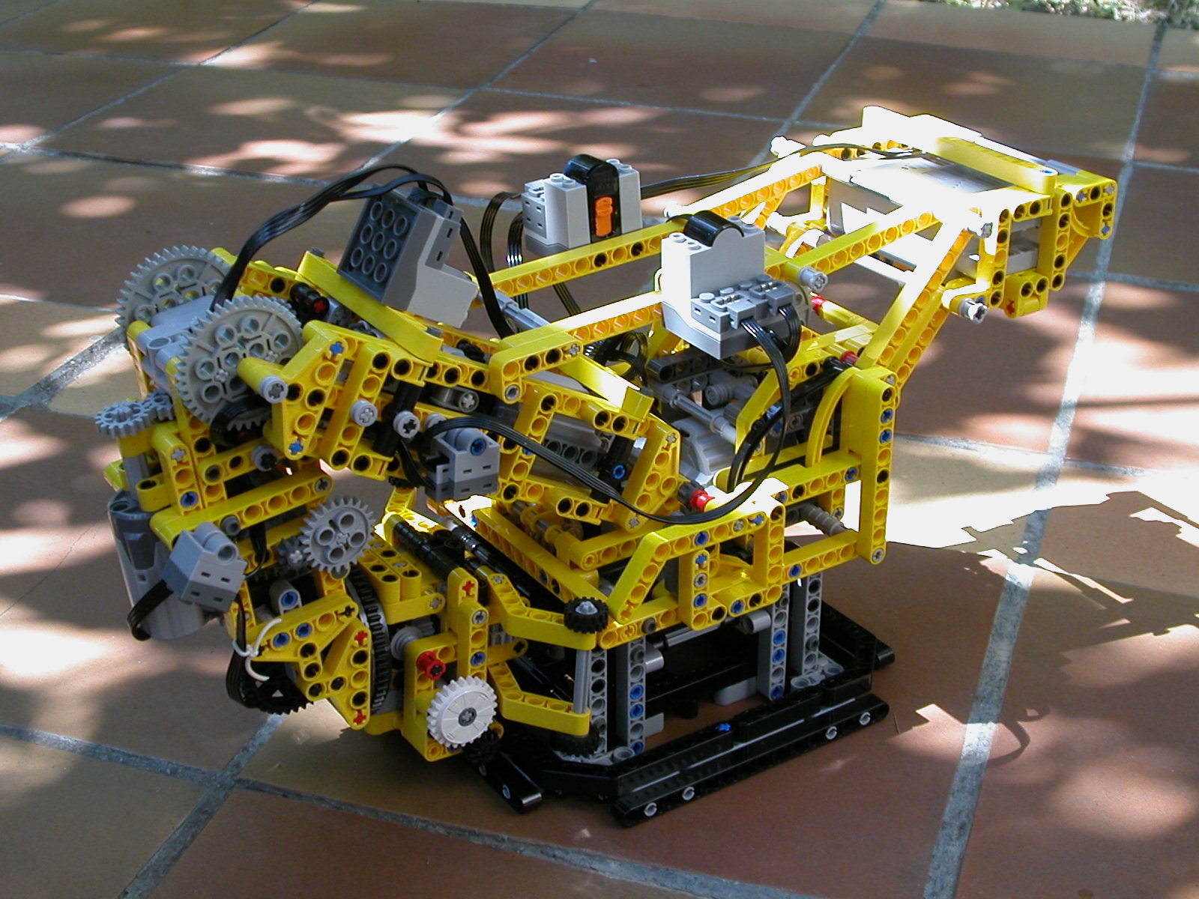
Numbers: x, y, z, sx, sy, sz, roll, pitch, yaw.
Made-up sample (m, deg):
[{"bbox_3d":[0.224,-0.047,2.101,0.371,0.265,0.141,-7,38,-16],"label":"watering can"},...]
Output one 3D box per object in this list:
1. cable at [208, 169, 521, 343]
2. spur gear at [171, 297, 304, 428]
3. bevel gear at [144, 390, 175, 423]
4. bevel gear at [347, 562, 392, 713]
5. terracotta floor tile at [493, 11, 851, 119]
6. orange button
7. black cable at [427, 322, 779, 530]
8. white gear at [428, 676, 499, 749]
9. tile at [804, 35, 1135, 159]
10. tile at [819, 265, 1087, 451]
[{"bbox_3d":[-0.075,-0.056,0.597,0.115,0.073,0.032,-16,31,-30],"label":"cable"},{"bbox_3d":[-0.107,-0.026,0.560,0.042,0.042,0.007,-17,31,-30],"label":"spur gear"},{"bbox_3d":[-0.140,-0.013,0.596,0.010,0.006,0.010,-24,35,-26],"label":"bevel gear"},{"bbox_3d":[-0.088,0.064,0.646,0.009,0.057,0.057,-11,28,-32],"label":"bevel gear"},{"bbox_3d":[0.064,-0.315,1.548,0.244,0.012,0.255,8,27,15],"label":"terracotta floor tile"},{"bbox_3d":[0.002,-0.085,0.678,0.007,0.015,0.004,-19,32,-28],"label":"orange button"},{"bbox_3d":[0.006,-0.002,0.606,0.137,0.067,0.034,-16,31,-30],"label":"black cable"},{"bbox_3d":[-0.046,0.089,0.632,0.025,0.025,0.008,-17,31,-30],"label":"white gear"},{"bbox_3d":[0.299,-0.274,1.471,0.242,0.012,0.250,8,28,16],"label":"tile"},{"bbox_3d":[0.140,-0.062,1.041,0.240,0.012,0.240,9,28,16],"label":"tile"}]

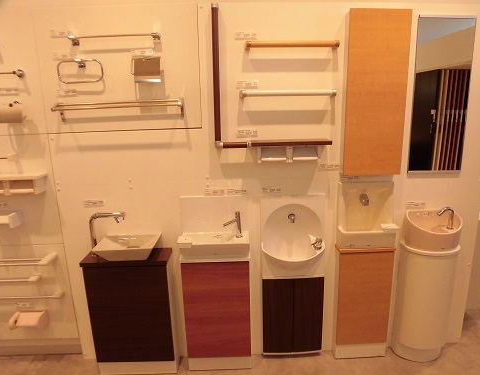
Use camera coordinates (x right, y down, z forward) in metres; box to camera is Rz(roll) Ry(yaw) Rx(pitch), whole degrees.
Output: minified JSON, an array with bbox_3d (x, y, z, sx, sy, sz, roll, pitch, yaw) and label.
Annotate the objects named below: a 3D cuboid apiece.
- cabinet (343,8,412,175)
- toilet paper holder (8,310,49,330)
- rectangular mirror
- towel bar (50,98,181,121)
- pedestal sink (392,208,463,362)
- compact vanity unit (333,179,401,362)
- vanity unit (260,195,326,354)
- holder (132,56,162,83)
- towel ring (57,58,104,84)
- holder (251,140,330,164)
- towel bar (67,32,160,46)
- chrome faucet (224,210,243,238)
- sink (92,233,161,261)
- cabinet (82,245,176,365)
[{"bbox_3d":[0.682,-0.469,1.788,0.297,0.800,0.114,-1,13,0],"label":"cabinet"},{"bbox_3d":[-1.243,0.796,2.042,0.172,0.084,0.103,-2,13,-1],"label":"toilet paper holder"},{"bbox_3d":[1.063,-0.471,1.837,0.296,0.799,0.020,-1,13,0],"label":"rectangular mirror"},{"bbox_3d":[-0.617,-0.395,1.779,0.642,0.108,0.123,-2,13,-1],"label":"towel bar"},{"bbox_3d":[1.131,0.582,2.029,0.350,0.931,0.172,-2,13,-1],"label":"pedestal sink"},{"bbox_3d":[0.728,0.509,2.030,0.313,1.095,0.113,-2,13,-1],"label":"compact vanity unit"},{"bbox_3d":[0.315,0.549,2.017,0.355,1.010,0.133,-2,13,-1],"label":"vanity unit"},{"bbox_3d":[-0.466,-0.595,1.760,0.143,0.124,0.100,-1,13,0],"label":"holder"},{"bbox_3d":[-0.809,-0.590,1.779,0.233,0.121,0.060,-1,13,0],"label":"towel ring"},{"bbox_3d":[0.262,-0.195,1.841,0.427,0.114,0.125,-1,13,0],"label":"holder"},{"bbox_3d":[-0.623,-0.746,1.743,0.459,0.043,0.065,-1,13,0],"label":"towel bar"},{"bbox_3d":[-0.038,0.205,1.916,0.106,0.150,0.043,-2,13,-1],"label":"chrome faucet"},{"bbox_3d":[-0.602,0.342,1.900,0.319,0.091,0.205,-1,13,0],"label":"sink"},{"bbox_3d":[-0.609,0.701,2.004,0.458,0.655,0.190,-1,13,0],"label":"cabinet"}]

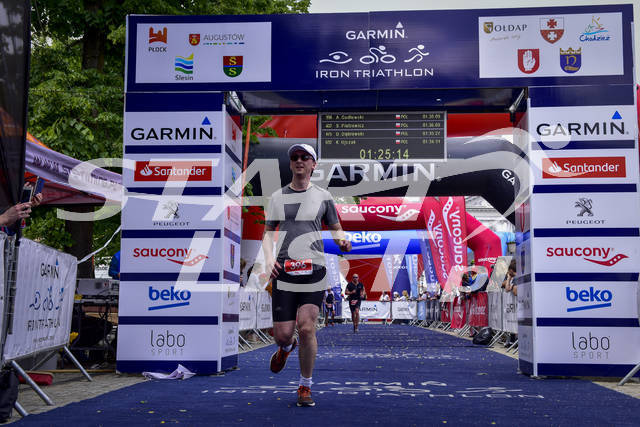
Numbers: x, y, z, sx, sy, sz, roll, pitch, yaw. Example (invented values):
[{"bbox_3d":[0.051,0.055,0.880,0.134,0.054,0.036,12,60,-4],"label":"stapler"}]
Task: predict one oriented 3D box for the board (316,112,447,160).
[{"bbox_3d":[0.701,-0.858,9.189,1.421,0.563,0.100,0,-7,5],"label":"board"}]

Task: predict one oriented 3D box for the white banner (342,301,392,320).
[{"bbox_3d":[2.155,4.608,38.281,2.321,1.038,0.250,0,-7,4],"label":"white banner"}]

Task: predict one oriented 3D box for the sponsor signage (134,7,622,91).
[{"bbox_3d":[0.543,-1.636,8.205,5.039,0.808,0.120,0,-7,4],"label":"sponsor signage"}]

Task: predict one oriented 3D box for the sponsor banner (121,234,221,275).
[{"bbox_3d":[-1.515,0.424,8.305,1.020,0.356,0.040,0,-7,5],"label":"sponsor banner"}]

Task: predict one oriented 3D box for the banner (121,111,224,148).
[{"bbox_3d":[-1.472,-0.852,8.229,1.004,0.352,0.050,0,-7,4],"label":"banner"}]

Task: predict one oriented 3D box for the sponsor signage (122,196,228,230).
[{"bbox_3d":[-1.513,-0.007,8.357,1.020,0.343,0.040,0,-7,5],"label":"sponsor signage"}]

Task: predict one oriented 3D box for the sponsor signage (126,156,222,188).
[{"bbox_3d":[-1.510,-0.438,8.408,1.020,0.355,0.040,0,-7,5],"label":"sponsor signage"}]

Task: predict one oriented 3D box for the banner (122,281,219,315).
[{"bbox_3d":[-1.518,0.859,8.253,1.020,0.352,0.040,0,-7,5],"label":"banner"}]

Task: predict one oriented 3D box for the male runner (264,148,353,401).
[{"bbox_3d":[-0.086,0.407,5.620,0.580,1.760,0.650,0,-7,2],"label":"male runner"}]

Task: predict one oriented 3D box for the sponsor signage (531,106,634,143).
[{"bbox_3d":[2.596,-0.886,8.136,1.032,0.348,0.040,0,-7,5],"label":"sponsor signage"}]

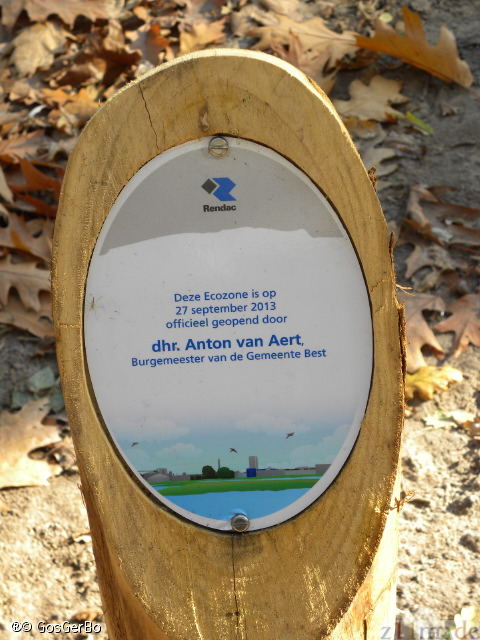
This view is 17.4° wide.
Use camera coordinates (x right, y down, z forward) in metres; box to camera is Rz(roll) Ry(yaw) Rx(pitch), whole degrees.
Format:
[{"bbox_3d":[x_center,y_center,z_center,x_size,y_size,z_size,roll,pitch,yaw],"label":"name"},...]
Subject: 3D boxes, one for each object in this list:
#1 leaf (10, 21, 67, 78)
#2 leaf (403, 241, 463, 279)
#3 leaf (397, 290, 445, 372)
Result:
[{"bbox_3d":[-0.240,-0.325,1.886,0.065,0.030,0.095,18,47,22],"label":"leaf"},{"bbox_3d":[0.195,-0.062,1.595,0.070,0.022,0.050,-17,44,-15],"label":"leaf"},{"bbox_3d":[0.165,0.012,1.520,0.085,0.020,0.115,31,52,31],"label":"leaf"}]

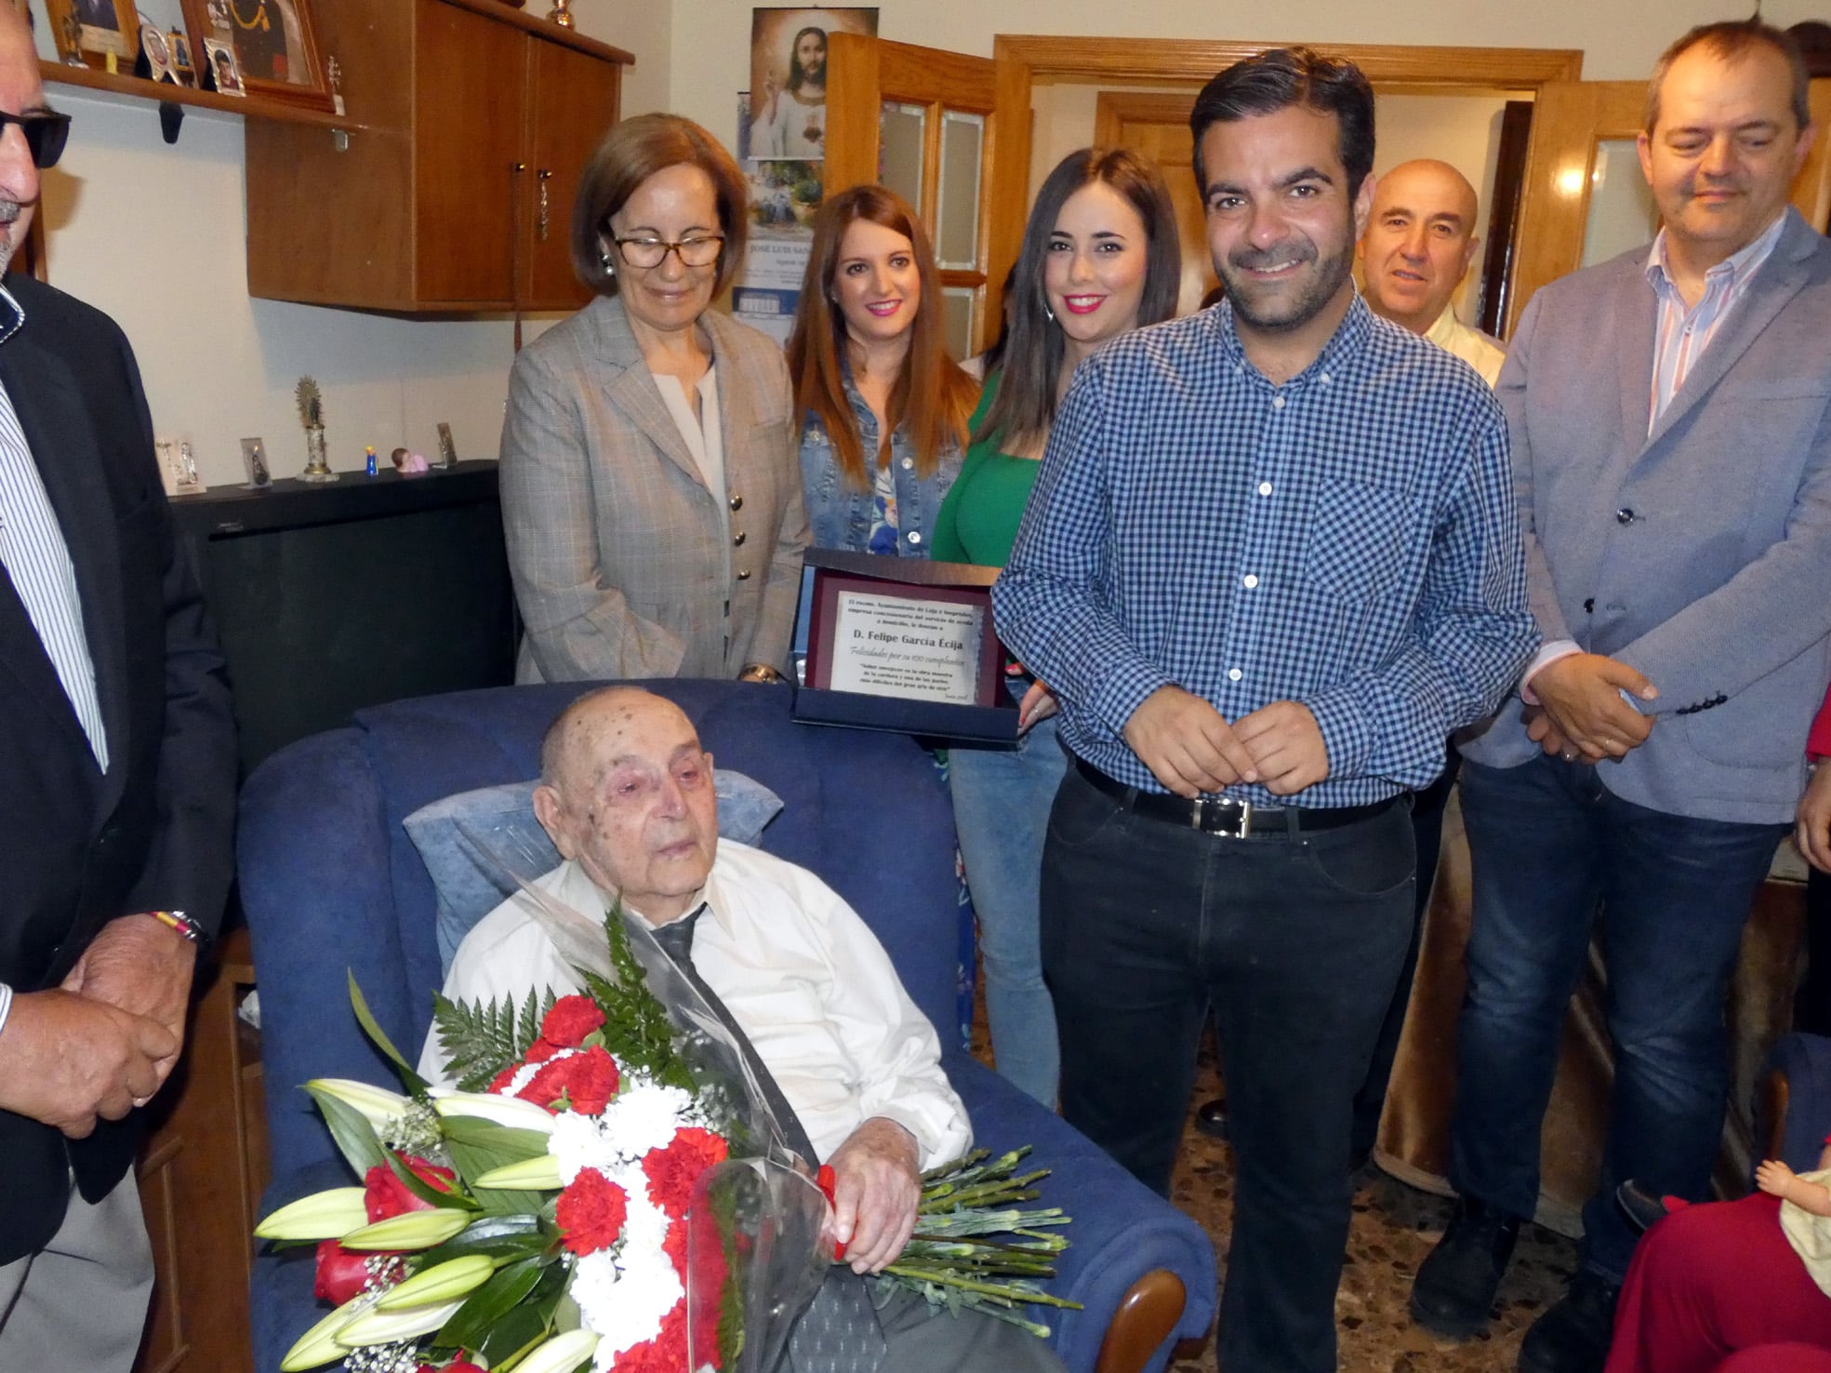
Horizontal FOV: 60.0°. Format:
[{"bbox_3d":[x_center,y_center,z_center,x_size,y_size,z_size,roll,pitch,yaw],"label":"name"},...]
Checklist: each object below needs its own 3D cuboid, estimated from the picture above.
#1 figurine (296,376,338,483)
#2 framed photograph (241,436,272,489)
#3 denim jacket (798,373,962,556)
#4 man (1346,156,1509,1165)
[{"bbox_3d":[-0.949,-0.407,2.509,0.048,0.162,0.052,10,15,25],"label":"figurine"},{"bbox_3d":[-0.990,-0.336,2.383,0.028,0.076,0.040,10,15,25],"label":"framed photograph"},{"bbox_3d":[-0.081,-0.250,2.532,0.430,0.540,0.260,2,14,-7],"label":"denim jacket"},{"bbox_3d":[0.696,0.028,2.521,0.500,1.670,0.340,10,15,26],"label":"man"}]

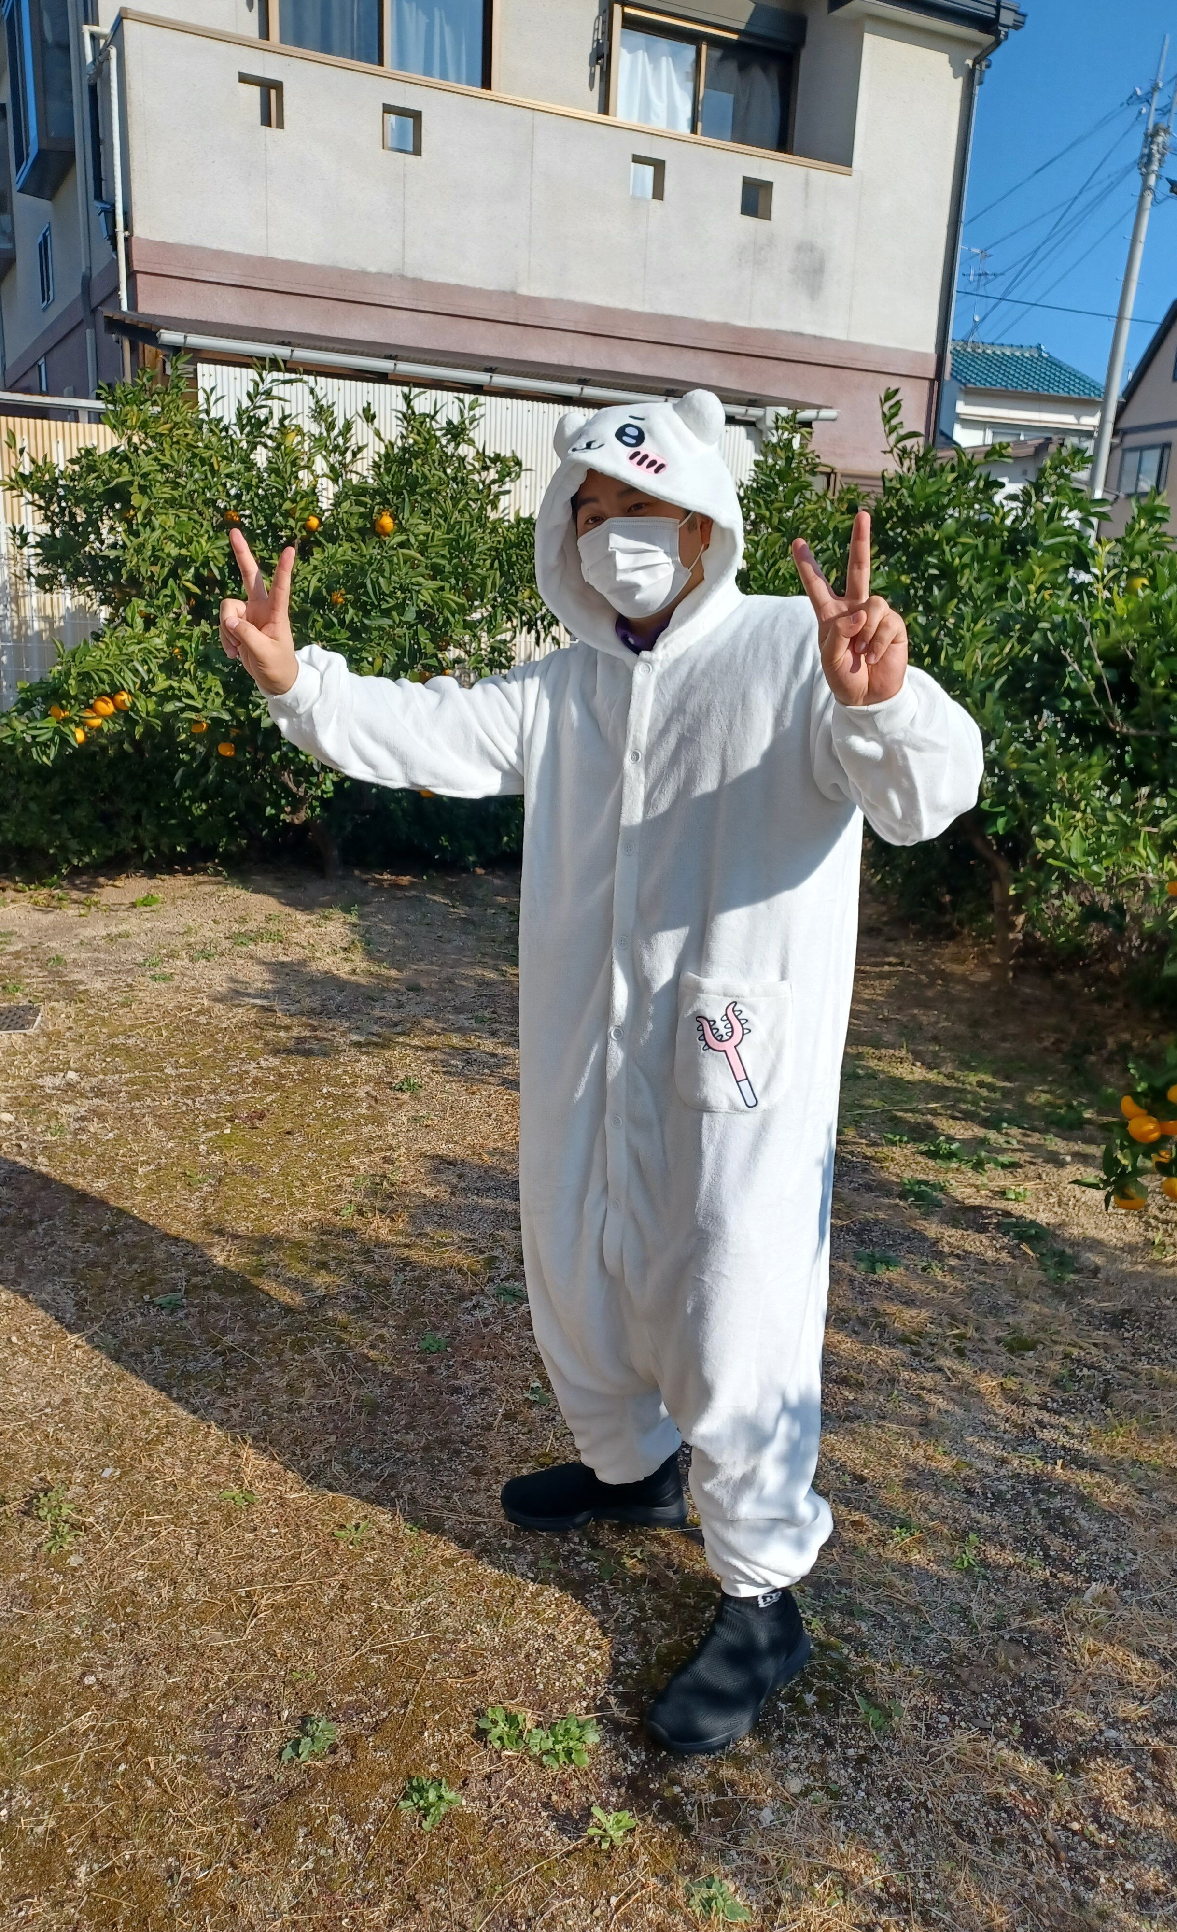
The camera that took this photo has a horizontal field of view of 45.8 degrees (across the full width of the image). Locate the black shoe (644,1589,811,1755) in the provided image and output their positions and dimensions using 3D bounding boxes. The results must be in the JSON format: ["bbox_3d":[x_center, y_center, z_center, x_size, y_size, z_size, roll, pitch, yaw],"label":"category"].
[{"bbox_3d":[0.204,0.958,1.953,0.113,0.155,0.298,17,21,41],"label":"black shoe"}]

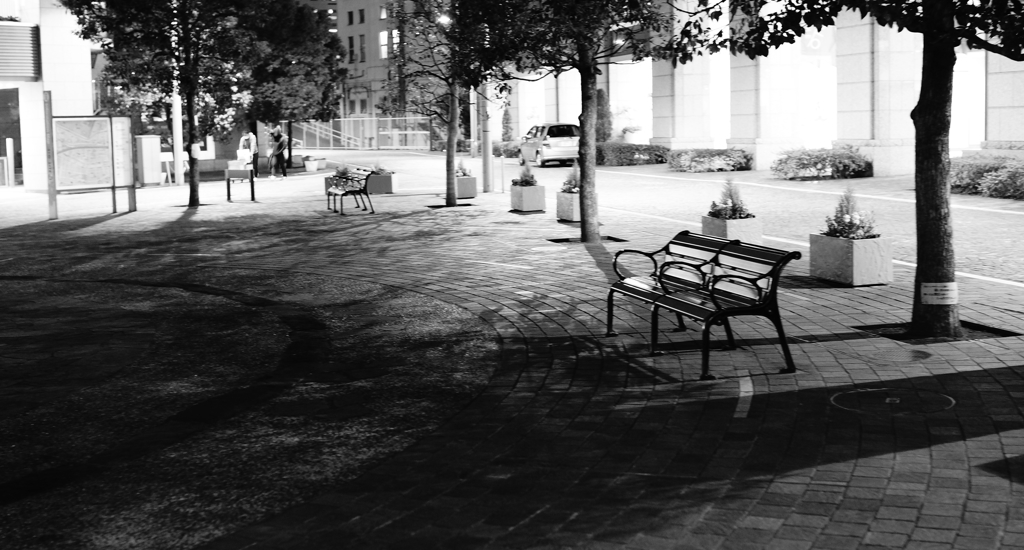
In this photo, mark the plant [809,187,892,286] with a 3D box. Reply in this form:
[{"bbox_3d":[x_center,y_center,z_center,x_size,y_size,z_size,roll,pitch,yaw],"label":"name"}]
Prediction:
[{"bbox_3d":[3.281,-0.402,12.385,0.432,0.910,0.754,-3,7,-18],"label":"plant"}]

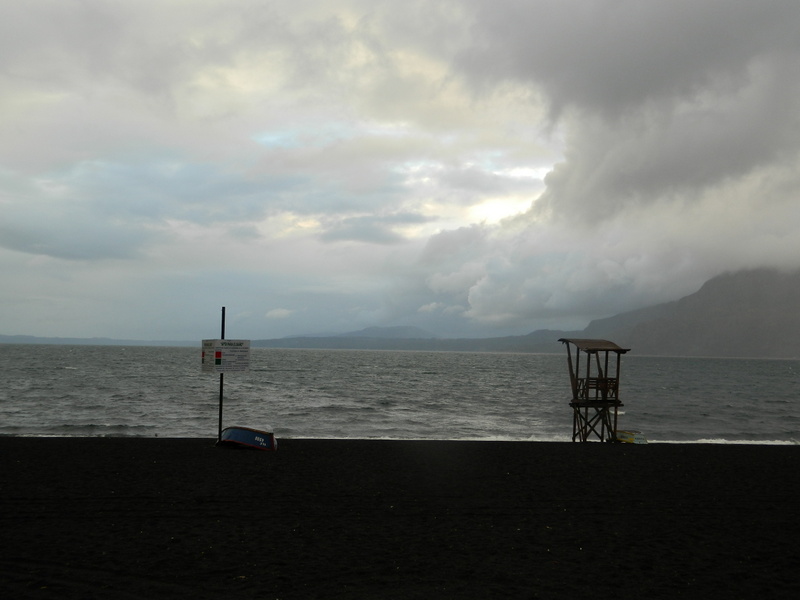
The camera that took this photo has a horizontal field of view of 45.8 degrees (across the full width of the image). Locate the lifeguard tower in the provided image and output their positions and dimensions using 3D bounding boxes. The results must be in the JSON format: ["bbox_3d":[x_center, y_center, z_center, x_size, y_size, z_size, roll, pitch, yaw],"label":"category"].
[{"bbox_3d":[8.035,3.749,39.316,2.150,4.300,2.350,2,-3,-13],"label":"lifeguard tower"}]

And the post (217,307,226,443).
[{"bbox_3d":[-6.869,2.886,36.640,0.120,5.199,0.120,1,-3,0],"label":"post"}]

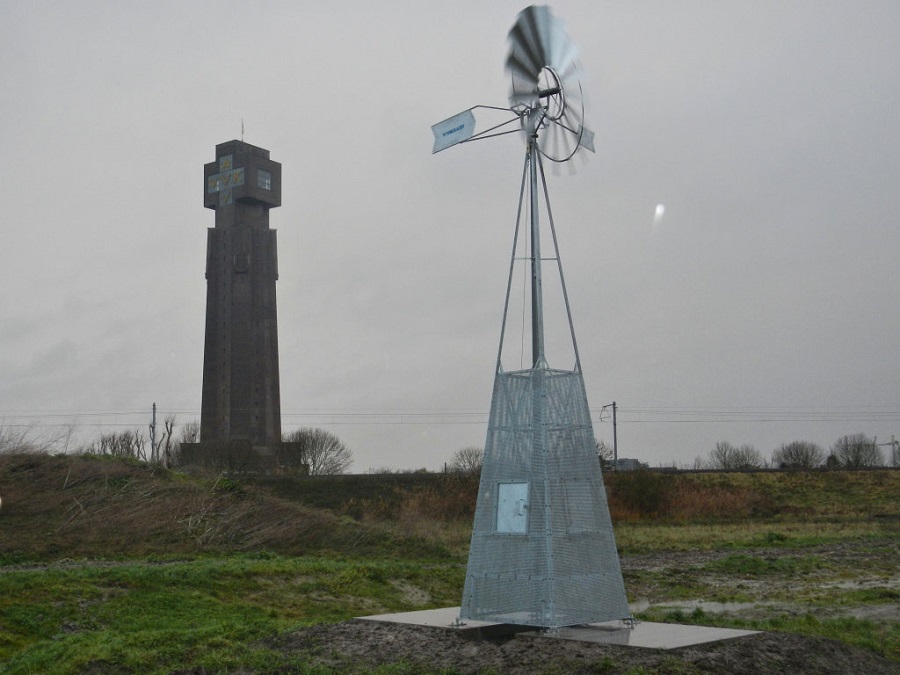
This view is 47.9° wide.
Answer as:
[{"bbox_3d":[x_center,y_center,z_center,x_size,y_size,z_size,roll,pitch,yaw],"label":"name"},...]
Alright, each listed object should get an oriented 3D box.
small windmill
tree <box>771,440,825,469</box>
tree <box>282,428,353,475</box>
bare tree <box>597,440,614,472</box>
[{"bbox_3d":[0.882,-0.297,14.225,2.670,8.400,2.670,-8,-12,37],"label":"small windmill"},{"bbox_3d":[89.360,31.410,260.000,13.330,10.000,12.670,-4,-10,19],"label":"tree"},{"bbox_3d":[-27.440,24.750,210.000,14.910,11.800,14.170,1,-10,-7],"label":"tree"},{"bbox_3d":[23.430,19.170,160.000,4.730,5.840,4.500,-2,-10,8],"label":"bare tree"}]

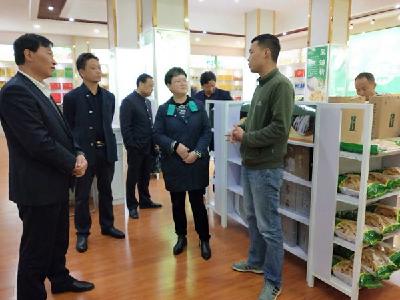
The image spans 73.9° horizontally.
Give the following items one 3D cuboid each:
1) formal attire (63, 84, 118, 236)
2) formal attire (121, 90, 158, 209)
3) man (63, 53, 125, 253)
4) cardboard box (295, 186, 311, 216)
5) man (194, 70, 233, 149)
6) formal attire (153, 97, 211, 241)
[{"bbox_3d":[-0.965,0.130,2.458,0.500,1.380,0.330,-7,10,-42],"label":"formal attire"},{"bbox_3d":[-0.730,0.012,3.280,0.320,1.400,0.460,4,8,28],"label":"formal attire"},{"bbox_3d":[-0.955,0.016,2.443,0.520,1.730,0.400,-7,10,-42],"label":"man"},{"bbox_3d":[0.861,0.357,2.022,0.180,0.245,0.165,-4,8,-27],"label":"cardboard box"},{"bbox_3d":[0.170,-0.082,3.267,0.500,1.710,0.380,-2,8,-15],"label":"man"},{"bbox_3d":[-0.155,0.150,2.309,0.490,1.260,0.320,-1,8,-9],"label":"formal attire"}]

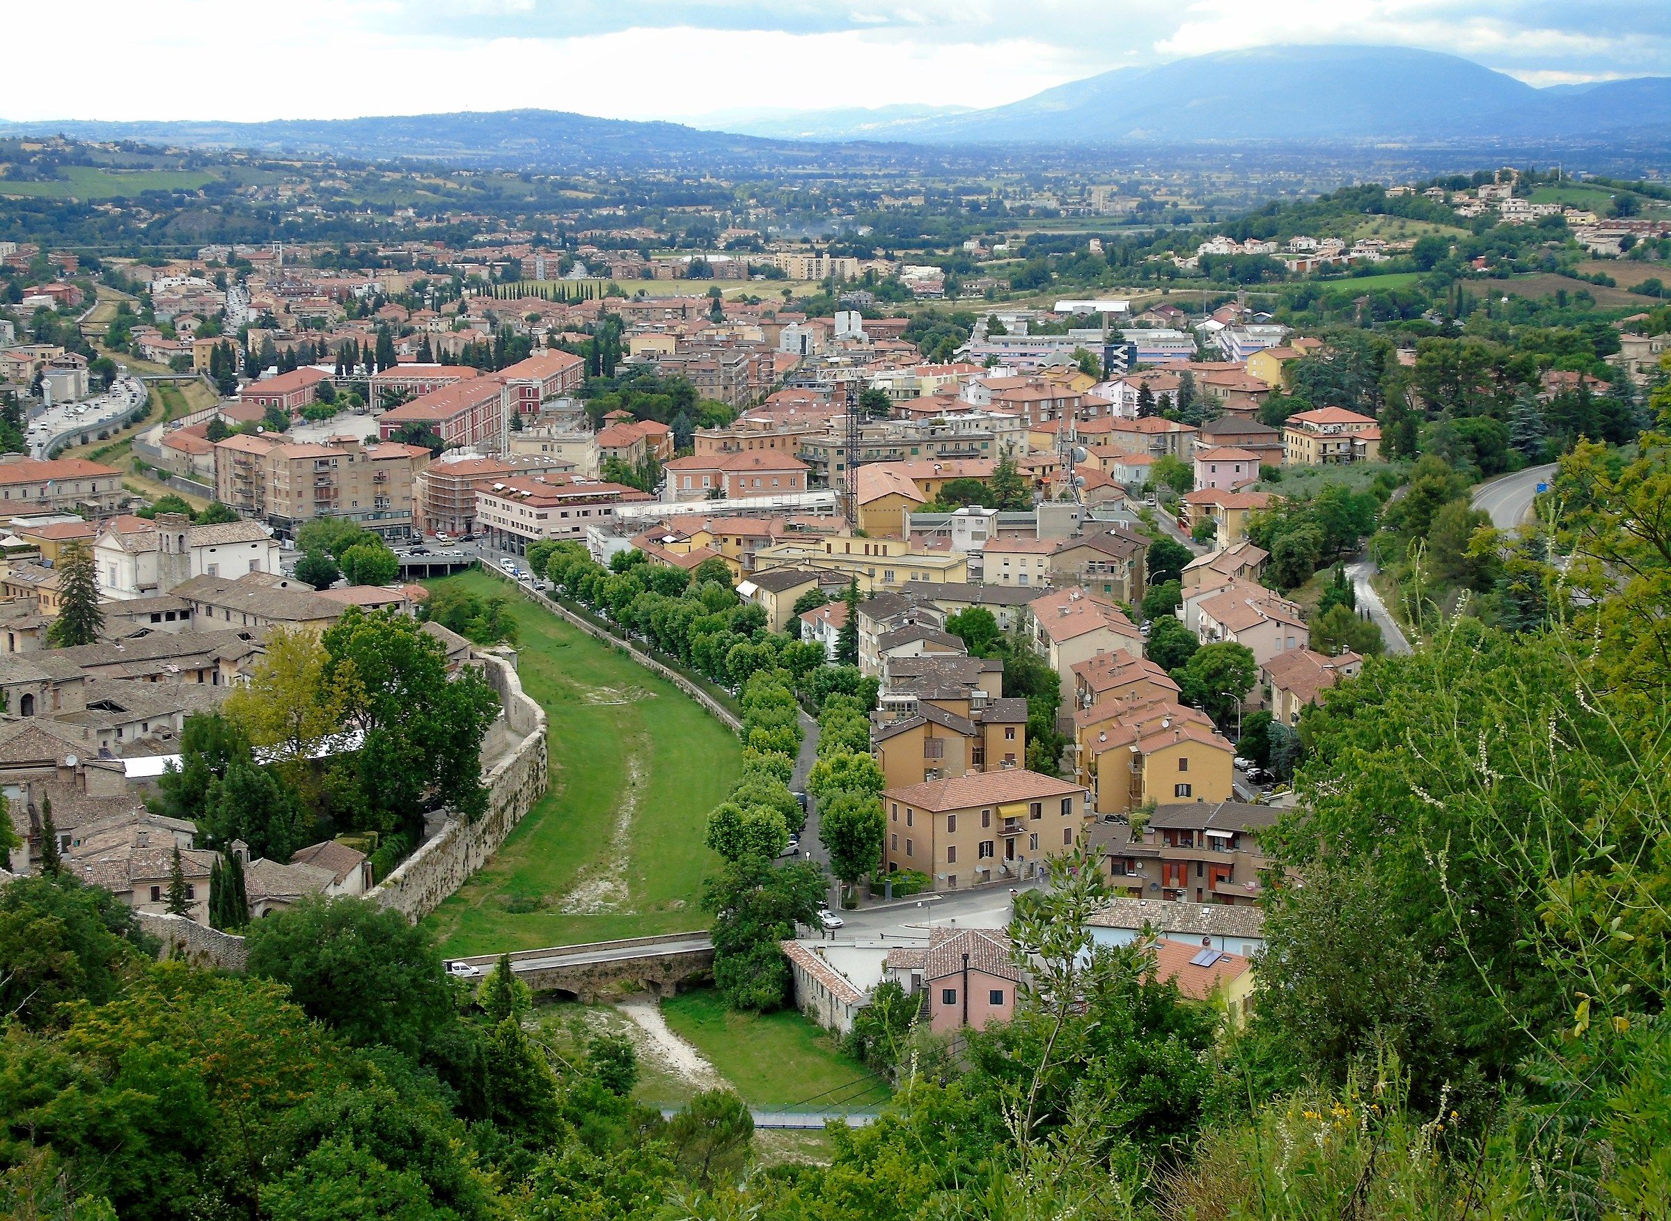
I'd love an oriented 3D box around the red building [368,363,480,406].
[{"bbox_3d":[-136.570,-74.390,1006.120,36.000,14.700,17.000,1,10,5],"label":"red building"}]

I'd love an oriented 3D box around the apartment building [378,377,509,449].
[{"bbox_3d":[-108.100,-53.260,821.580,18.900,14.430,82.000,1,9,4],"label":"apartment building"}]

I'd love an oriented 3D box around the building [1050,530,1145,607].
[{"bbox_3d":[42.450,-7.050,485.980,13.000,11.000,19.000,2,10,14],"label":"building"}]

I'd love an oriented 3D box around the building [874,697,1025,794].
[{"bbox_3d":[13.390,18.440,367.500,18.400,14.600,14.000,-1,9,-4],"label":"building"}]

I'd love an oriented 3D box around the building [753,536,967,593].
[{"bbox_3d":[4.930,-7.300,534.020,37.000,10.470,14.000,4,10,23],"label":"building"}]

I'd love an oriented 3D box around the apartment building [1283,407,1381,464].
[{"bbox_3d":[115.300,-40.030,696.720,15.800,14.600,20.500,-2,10,-11],"label":"apartment building"}]

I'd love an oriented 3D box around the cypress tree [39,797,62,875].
[{"bbox_3d":[-74.960,22.130,285.730,1.900,8.960,1.900,0,9,0],"label":"cypress tree"}]

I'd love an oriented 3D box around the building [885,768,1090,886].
[{"bbox_3d":[17.050,24.010,343.210,20.900,11.100,10.900,-6,11,-31],"label":"building"}]

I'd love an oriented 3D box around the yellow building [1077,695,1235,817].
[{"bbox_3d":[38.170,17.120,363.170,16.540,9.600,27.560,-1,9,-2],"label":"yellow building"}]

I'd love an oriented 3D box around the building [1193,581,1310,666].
[{"bbox_3d":[56.650,5.080,405.400,10.300,12.440,25.000,-1,9,-4],"label":"building"}]

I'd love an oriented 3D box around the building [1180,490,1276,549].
[{"bbox_3d":[70.730,-16.470,538.600,14.800,10.240,16.000,-1,9,-8],"label":"building"}]

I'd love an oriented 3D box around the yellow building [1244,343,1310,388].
[{"bbox_3d":[123.840,-66.540,828.770,15.500,11.500,13.000,-7,12,-34],"label":"yellow building"}]

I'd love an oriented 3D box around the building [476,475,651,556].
[{"bbox_3d":[-60.530,-22.230,667.360,28.360,14.700,36.560,-5,11,-29],"label":"building"}]

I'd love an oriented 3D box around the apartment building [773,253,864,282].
[{"bbox_3d":[-12.500,-242.680,2133.920,61.000,19.500,18.000,0,9,-2],"label":"apartment building"}]

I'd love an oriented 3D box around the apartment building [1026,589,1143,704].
[{"bbox_3d":[33.930,6.160,407.860,12.300,13.840,34.000,-1,9,-3],"label":"apartment building"}]

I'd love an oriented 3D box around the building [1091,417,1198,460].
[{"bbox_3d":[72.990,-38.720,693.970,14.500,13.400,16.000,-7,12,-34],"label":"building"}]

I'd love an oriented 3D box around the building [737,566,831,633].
[{"bbox_3d":[-7.490,-1.600,489.030,9.000,9.940,15.500,-3,10,-17],"label":"building"}]

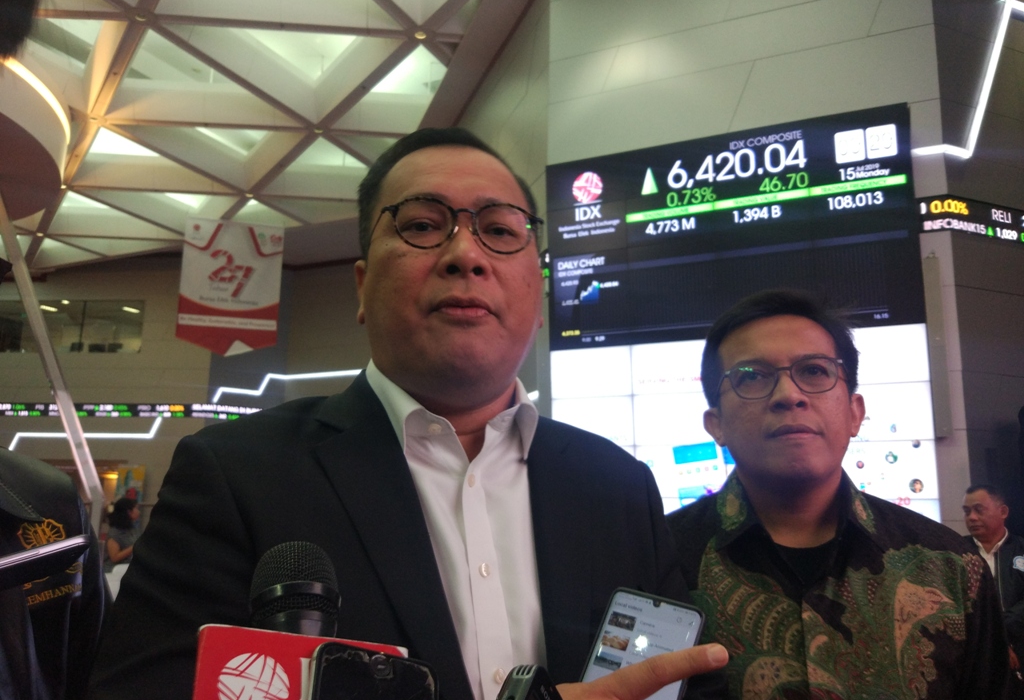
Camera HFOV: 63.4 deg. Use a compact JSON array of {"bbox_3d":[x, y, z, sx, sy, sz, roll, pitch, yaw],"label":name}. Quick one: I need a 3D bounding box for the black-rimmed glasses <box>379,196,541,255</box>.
[{"bbox_3d":[-0.050,-0.083,0.759,0.147,0.050,0.140,2,-18,-9],"label":"black-rimmed glasses"}]

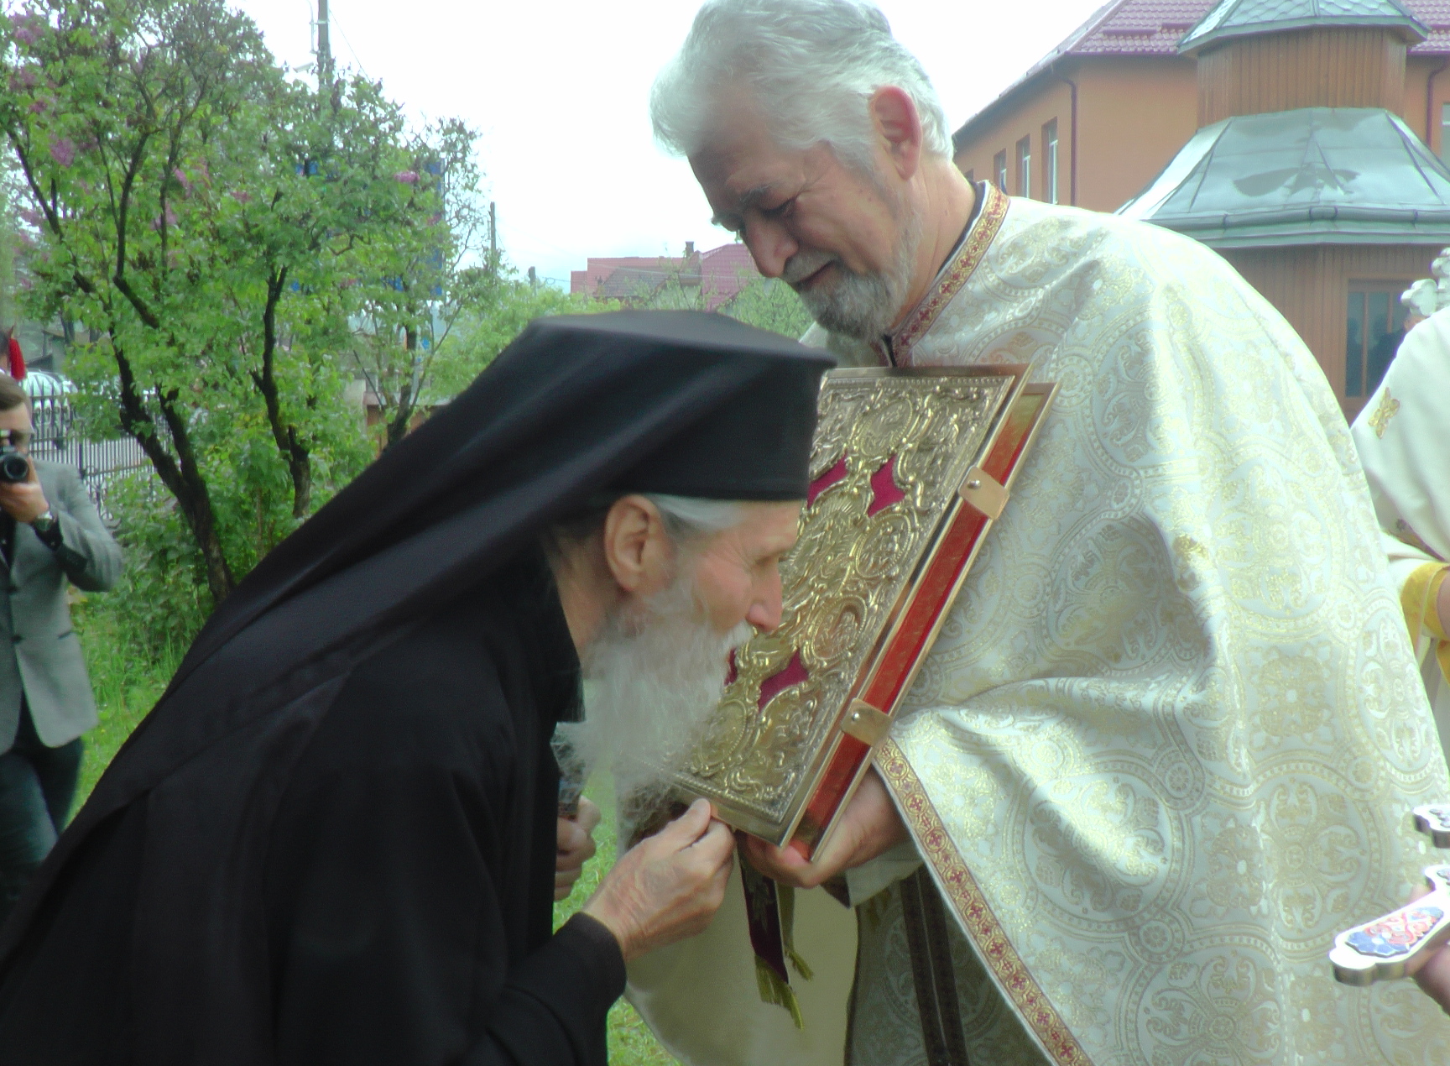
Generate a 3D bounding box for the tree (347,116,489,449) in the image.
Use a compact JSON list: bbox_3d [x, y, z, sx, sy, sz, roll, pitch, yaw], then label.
[{"bbox_3d":[-2.540,-1.380,12.800,1.300,4.100,1.300,0,3,0],"label":"tree"}]

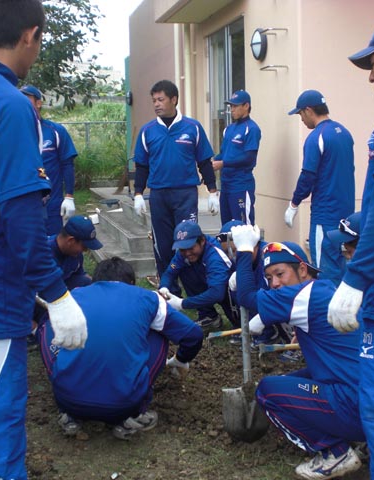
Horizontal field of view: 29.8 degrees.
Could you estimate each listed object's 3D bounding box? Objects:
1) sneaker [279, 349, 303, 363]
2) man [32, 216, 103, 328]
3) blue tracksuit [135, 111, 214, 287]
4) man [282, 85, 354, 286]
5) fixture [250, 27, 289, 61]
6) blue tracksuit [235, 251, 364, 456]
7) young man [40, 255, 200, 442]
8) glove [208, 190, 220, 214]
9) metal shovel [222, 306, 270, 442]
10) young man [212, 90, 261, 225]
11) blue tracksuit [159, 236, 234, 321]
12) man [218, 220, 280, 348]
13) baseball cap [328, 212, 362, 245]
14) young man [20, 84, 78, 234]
[{"bbox_3d":[0.667,0.689,4.301,0.280,0.100,0.105,-9,11,-40],"label":"sneaker"},{"bbox_3d":[-0.817,0.270,4.576,0.620,0.820,0.520,3,9,30],"label":"man"},{"bbox_3d":[-0.090,-0.304,5.280,0.600,1.380,0.310,1,9,16],"label":"blue tracksuit"},{"bbox_3d":[0.907,-0.178,4.773,0.380,1.680,0.480,5,10,36],"label":"man"},{"bbox_3d":[0.649,-1.735,6.250,0.100,0.290,0.290,-3,9,-13],"label":"fixture"},{"bbox_3d":[0.525,0.432,2.806,0.670,0.780,0.550,2,8,21],"label":"blue tracksuit"},{"bbox_3d":[-0.302,0.464,3.191,0.700,0.770,0.720,-1,8,2],"label":"young man"},{"bbox_3d":[0.200,-0.273,5.250,0.090,0.190,0.090,3,9,24],"label":"glove"},{"bbox_3d":[0.258,0.445,3.099,0.230,0.960,0.130,-2,9,-9],"label":"metal shovel"},{"bbox_3d":[0.430,-0.444,6.050,0.460,1.720,0.370,7,12,43],"label":"young man"},{"bbox_3d":[0.073,0.282,4.900,0.500,0.610,0.560,4,10,30],"label":"blue tracksuit"},{"bbox_3d":[0.434,0.286,4.330,0.530,0.800,0.580,3,9,30],"label":"man"},{"bbox_3d":[0.937,-0.052,4.050,0.265,0.150,0.175,-28,20,-25],"label":"baseball cap"},{"bbox_3d":[-1.017,-0.215,4.913,0.560,1.720,0.340,1,8,17],"label":"young man"}]

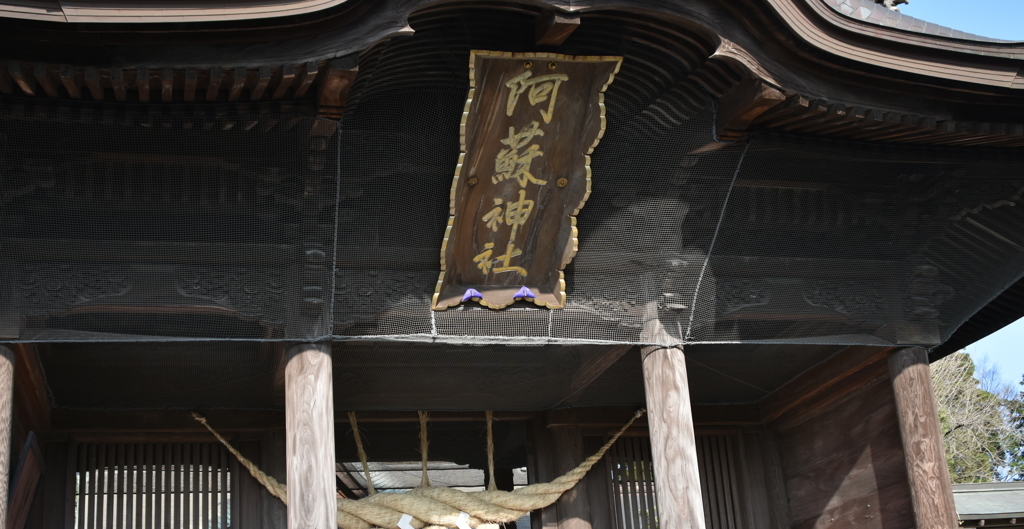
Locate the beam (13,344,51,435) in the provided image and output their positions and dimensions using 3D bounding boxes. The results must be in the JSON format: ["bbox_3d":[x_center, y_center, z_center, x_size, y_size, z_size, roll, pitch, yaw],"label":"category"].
[{"bbox_3d":[-4.584,1.026,11.063,0.270,0.320,2.950,1,-21,-15],"label":"beam"}]

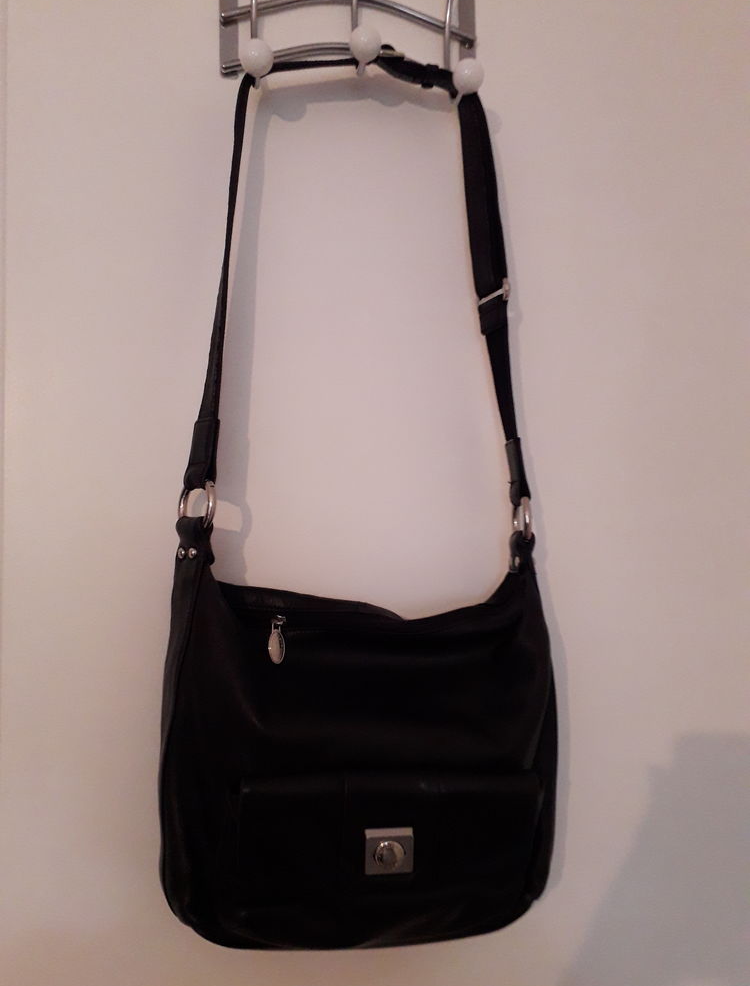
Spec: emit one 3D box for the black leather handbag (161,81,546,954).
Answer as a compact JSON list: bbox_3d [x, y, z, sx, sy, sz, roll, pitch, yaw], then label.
[{"bbox_3d":[-0.007,-0.003,0.672,0.345,0.775,0.115,0,-2,-11],"label":"black leather handbag"}]

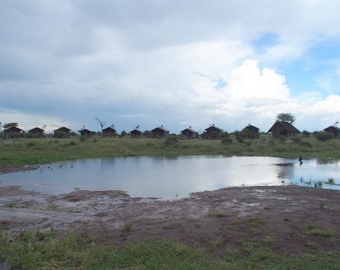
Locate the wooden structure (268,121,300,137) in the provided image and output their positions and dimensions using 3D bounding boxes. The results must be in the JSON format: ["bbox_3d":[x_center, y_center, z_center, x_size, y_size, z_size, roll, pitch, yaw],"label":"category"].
[{"bbox_3d":[31.460,-1.440,80.000,8.600,4.500,7.000,0,0,12],"label":"wooden structure"}]

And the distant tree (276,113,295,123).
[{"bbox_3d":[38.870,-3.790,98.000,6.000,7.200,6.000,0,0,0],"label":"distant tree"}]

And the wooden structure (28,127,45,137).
[{"bbox_3d":[-41.152,-0.726,90.000,4.487,2.918,4.800,0,1,-30],"label":"wooden structure"}]

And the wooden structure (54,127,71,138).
[{"bbox_3d":[-30.966,-0.591,84.000,4.339,3.110,4.800,0,1,-28],"label":"wooden structure"}]

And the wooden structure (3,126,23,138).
[{"bbox_3d":[-41.960,-0.562,78.000,4.612,3.167,4.800,0,1,-36],"label":"wooden structure"}]

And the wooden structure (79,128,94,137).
[{"bbox_3d":[-25.960,-0.540,90.000,4.400,2.700,4.400,0,0,0],"label":"wooden structure"}]

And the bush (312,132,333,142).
[{"bbox_3d":[29.471,0.413,56.000,3.472,1.933,2.700,0,1,28],"label":"bush"}]

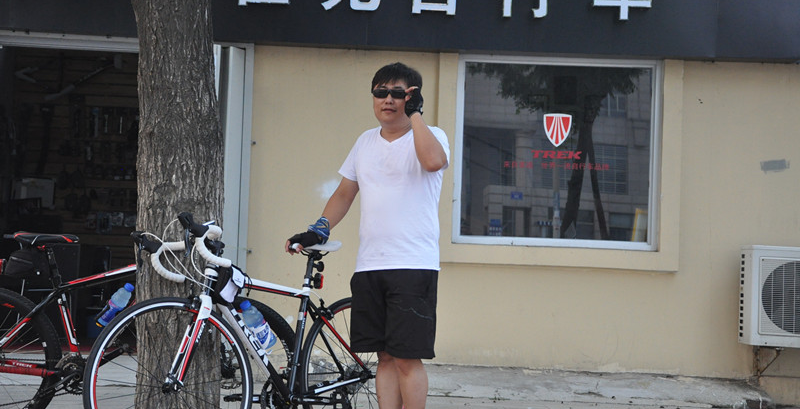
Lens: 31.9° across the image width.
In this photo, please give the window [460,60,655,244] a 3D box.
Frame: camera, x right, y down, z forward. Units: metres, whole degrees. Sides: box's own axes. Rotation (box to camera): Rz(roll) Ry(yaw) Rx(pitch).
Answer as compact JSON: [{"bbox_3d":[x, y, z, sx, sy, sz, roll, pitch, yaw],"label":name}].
[{"bbox_3d":[0.932,-0.300,8.220,1.200,1.105,0.100,2,-2,3],"label":"window"}]

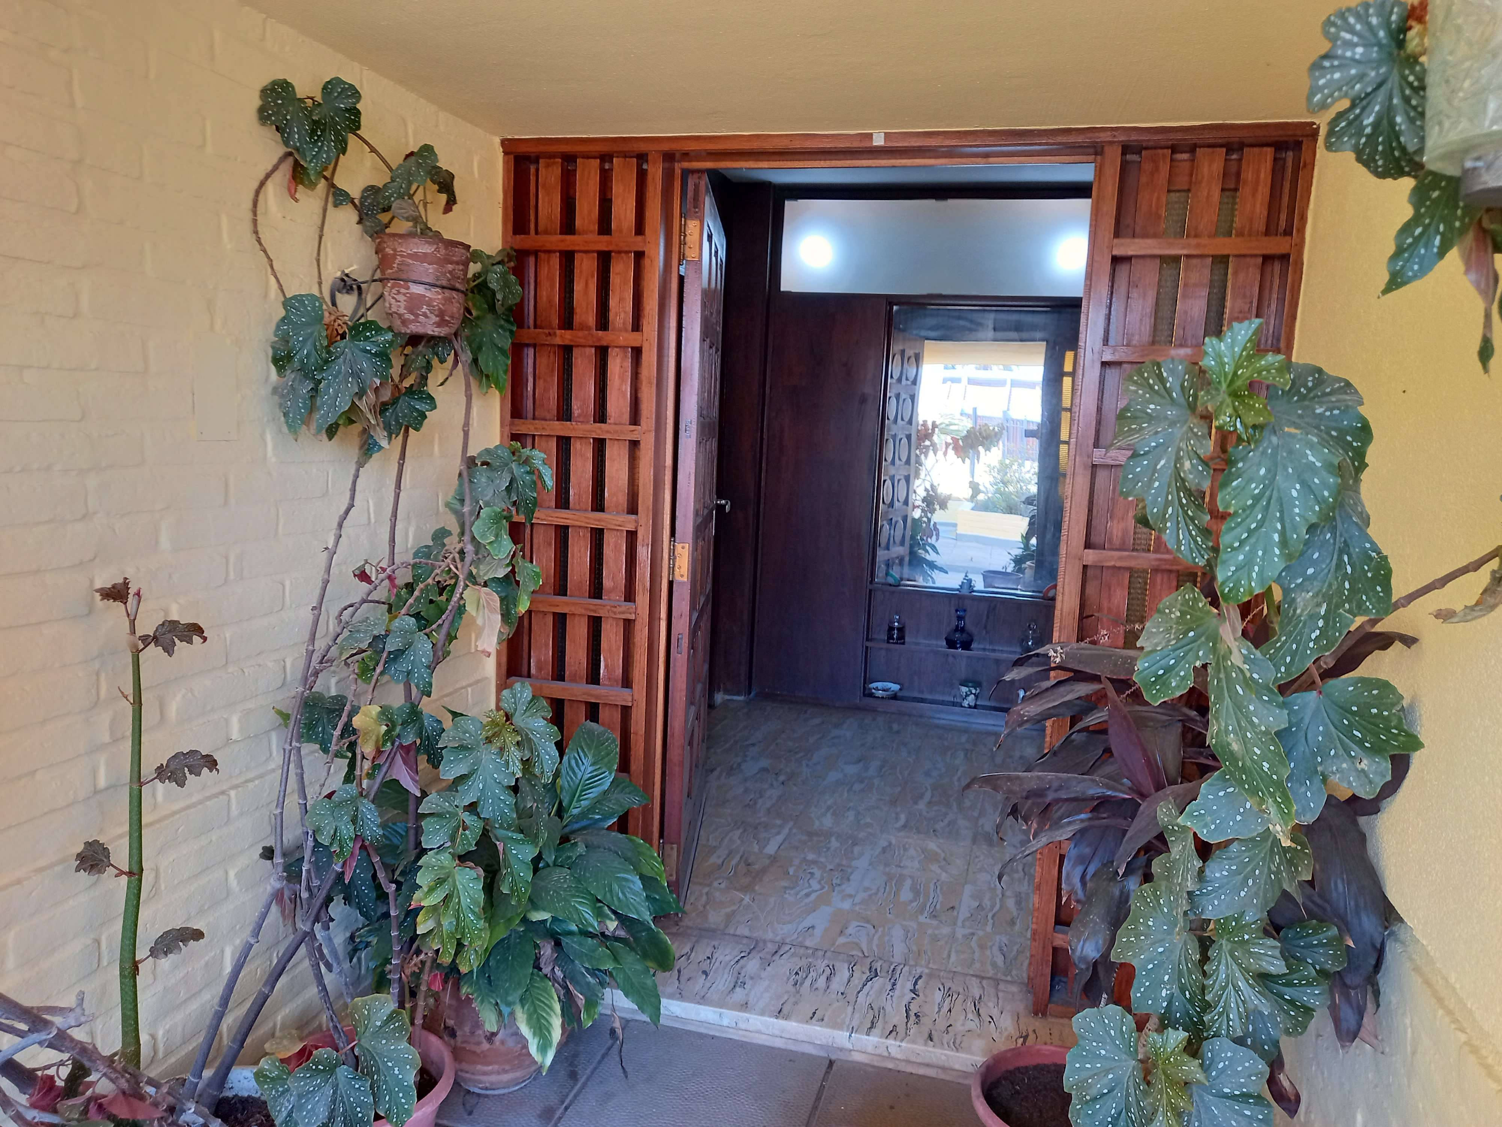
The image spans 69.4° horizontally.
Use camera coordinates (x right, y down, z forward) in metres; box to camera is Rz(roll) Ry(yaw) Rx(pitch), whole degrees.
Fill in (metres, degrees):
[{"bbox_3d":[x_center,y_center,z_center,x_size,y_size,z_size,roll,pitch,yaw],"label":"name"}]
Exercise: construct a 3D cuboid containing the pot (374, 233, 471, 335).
[{"bbox_3d":[-0.619,-0.524,2.057,0.176,0.176,0.176,5,9,14],"label":"pot"}]

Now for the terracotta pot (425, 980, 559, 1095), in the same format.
[{"bbox_3d":[-0.554,0.992,2.407,0.320,0.280,0.320,5,9,14],"label":"terracotta pot"}]

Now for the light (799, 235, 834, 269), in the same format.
[{"bbox_3d":[0.295,-1.414,4.926,0.158,0.150,0.050,5,9,14],"label":"light"}]

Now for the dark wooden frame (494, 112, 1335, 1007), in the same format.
[{"bbox_3d":[0.247,0.033,2.647,1.824,2.043,0.130,5,9,14],"label":"dark wooden frame"}]

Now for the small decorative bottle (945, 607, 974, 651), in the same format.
[{"bbox_3d":[0.974,0.302,5.044,0.129,0.190,0.129,5,9,14],"label":"small decorative bottle"}]

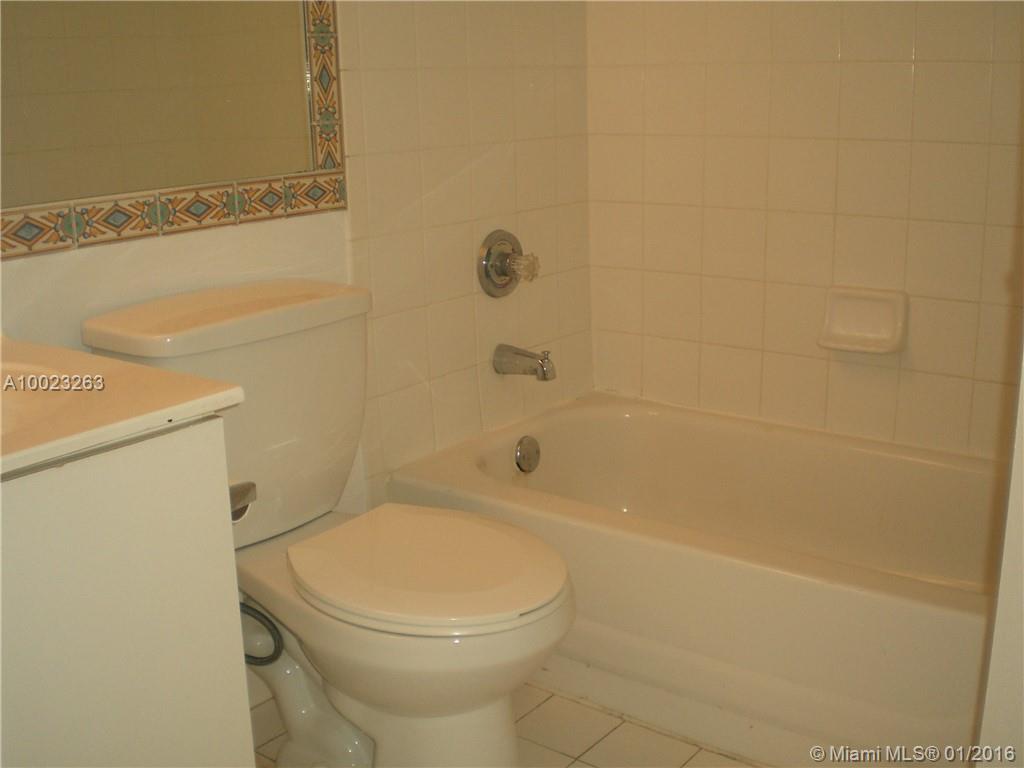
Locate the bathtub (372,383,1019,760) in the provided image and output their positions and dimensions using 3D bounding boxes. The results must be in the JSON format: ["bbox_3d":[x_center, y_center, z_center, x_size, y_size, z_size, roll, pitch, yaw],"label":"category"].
[{"bbox_3d":[0.569,0.361,2.092,1.509,0.356,0.747,10,19,36],"label":"bathtub"}]

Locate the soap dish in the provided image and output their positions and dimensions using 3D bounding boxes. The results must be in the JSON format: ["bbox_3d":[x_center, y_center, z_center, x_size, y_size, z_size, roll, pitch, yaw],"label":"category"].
[{"bbox_3d":[0.710,-0.127,2.274,0.172,0.125,0.062,10,19,36],"label":"soap dish"}]

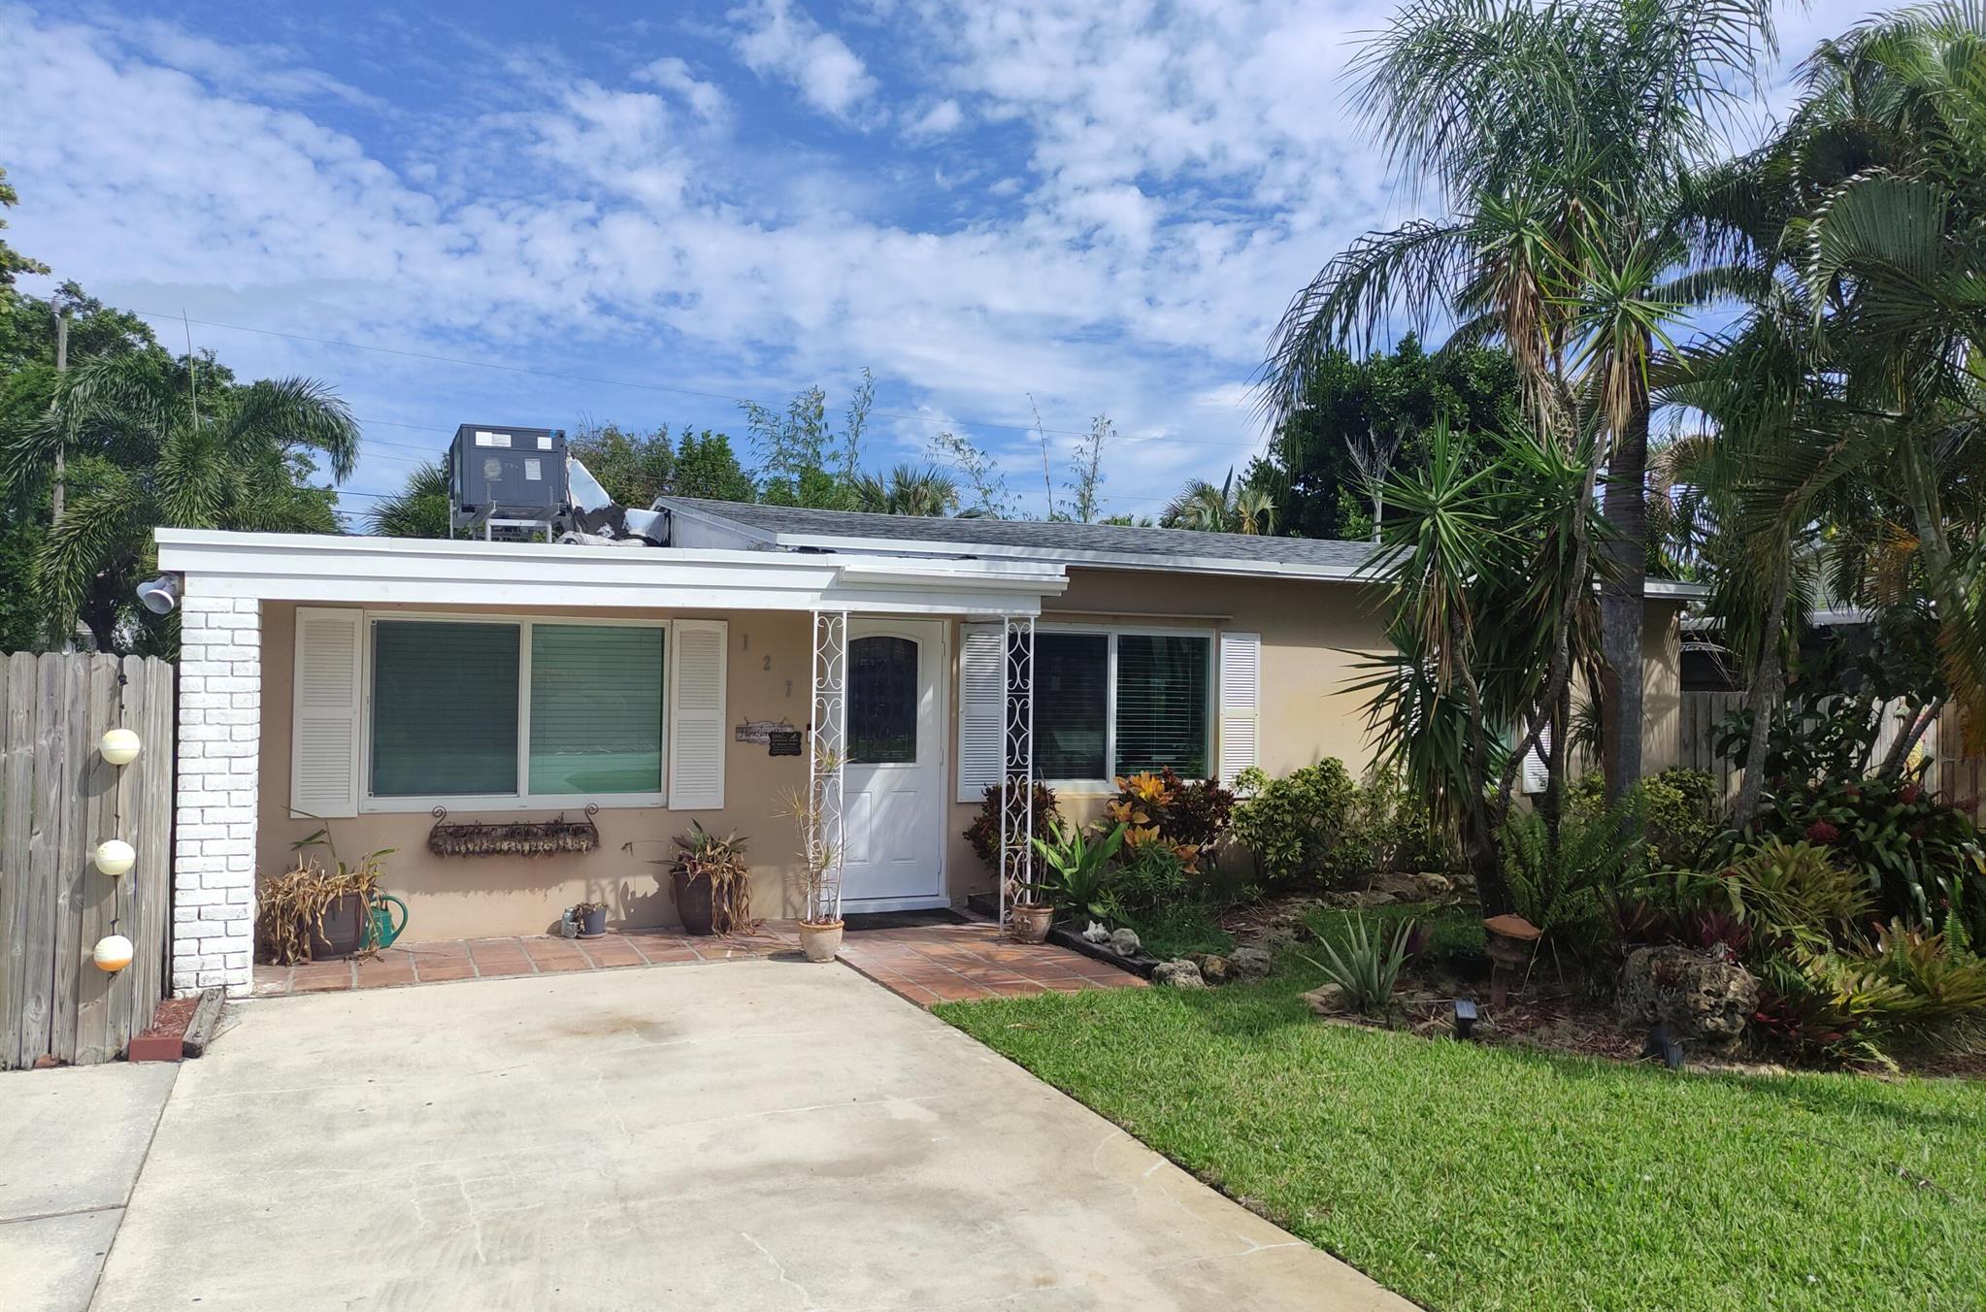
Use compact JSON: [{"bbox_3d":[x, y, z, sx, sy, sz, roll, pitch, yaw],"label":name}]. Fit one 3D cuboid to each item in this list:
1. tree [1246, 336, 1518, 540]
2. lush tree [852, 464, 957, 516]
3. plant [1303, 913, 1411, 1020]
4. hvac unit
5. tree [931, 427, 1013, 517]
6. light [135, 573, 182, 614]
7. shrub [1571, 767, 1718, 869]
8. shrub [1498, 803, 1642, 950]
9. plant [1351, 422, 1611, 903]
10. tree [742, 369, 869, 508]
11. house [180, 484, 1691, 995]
[{"bbox_3d":[6.754,-1.738,25.005,4.800,7.662,4.500,1,0,0],"label":"tree"},{"bbox_3d":[-1.765,-0.928,28.004,2.200,5.714,2.200,1,0,0],"label":"lush tree"},{"bbox_3d":[2.037,1.706,8.050,0.580,0.504,0.560,1,0,0],"label":"plant"},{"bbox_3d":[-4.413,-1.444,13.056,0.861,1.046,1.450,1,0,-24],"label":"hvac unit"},{"bbox_3d":[-0.372,-0.755,22.004,1.500,5.437,1.400,1,0,0],"label":"tree"},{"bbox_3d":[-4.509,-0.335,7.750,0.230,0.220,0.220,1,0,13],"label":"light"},{"bbox_3d":[5.759,1.483,12.701,1.250,1.017,1.050,1,0,0],"label":"shrub"},{"bbox_3d":[3.969,1.490,9.901,0.930,0.924,0.880,1,0,0],"label":"shrub"},{"bbox_3d":[3.558,0.098,10.603,1.880,3.749,1.750,1,0,0],"label":"plant"},{"bbox_3d":[-2.891,-1.243,22.004,2.100,6.317,2.000,1,0,0],"label":"tree"},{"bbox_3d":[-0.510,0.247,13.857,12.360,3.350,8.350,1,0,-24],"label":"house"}]

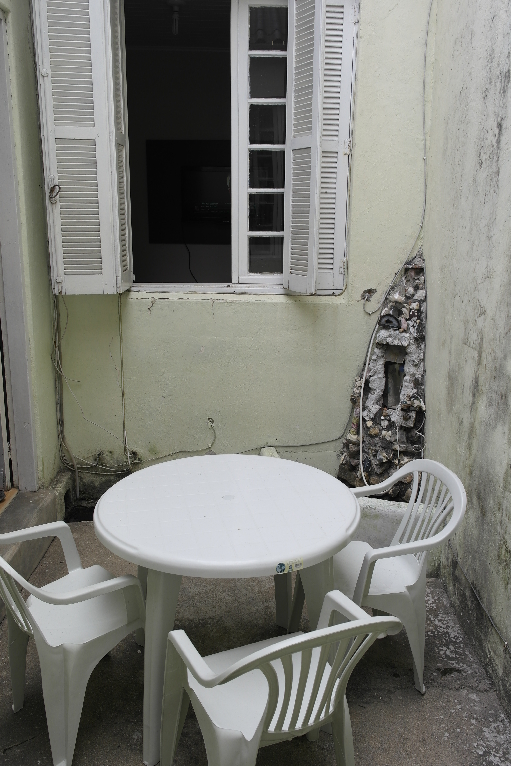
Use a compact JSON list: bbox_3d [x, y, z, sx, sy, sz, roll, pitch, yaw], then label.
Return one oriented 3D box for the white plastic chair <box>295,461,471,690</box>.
[{"bbox_3d":[0.446,0.711,2.390,0.530,0.800,0.540,-2,14,-9],"label":"white plastic chair"}]

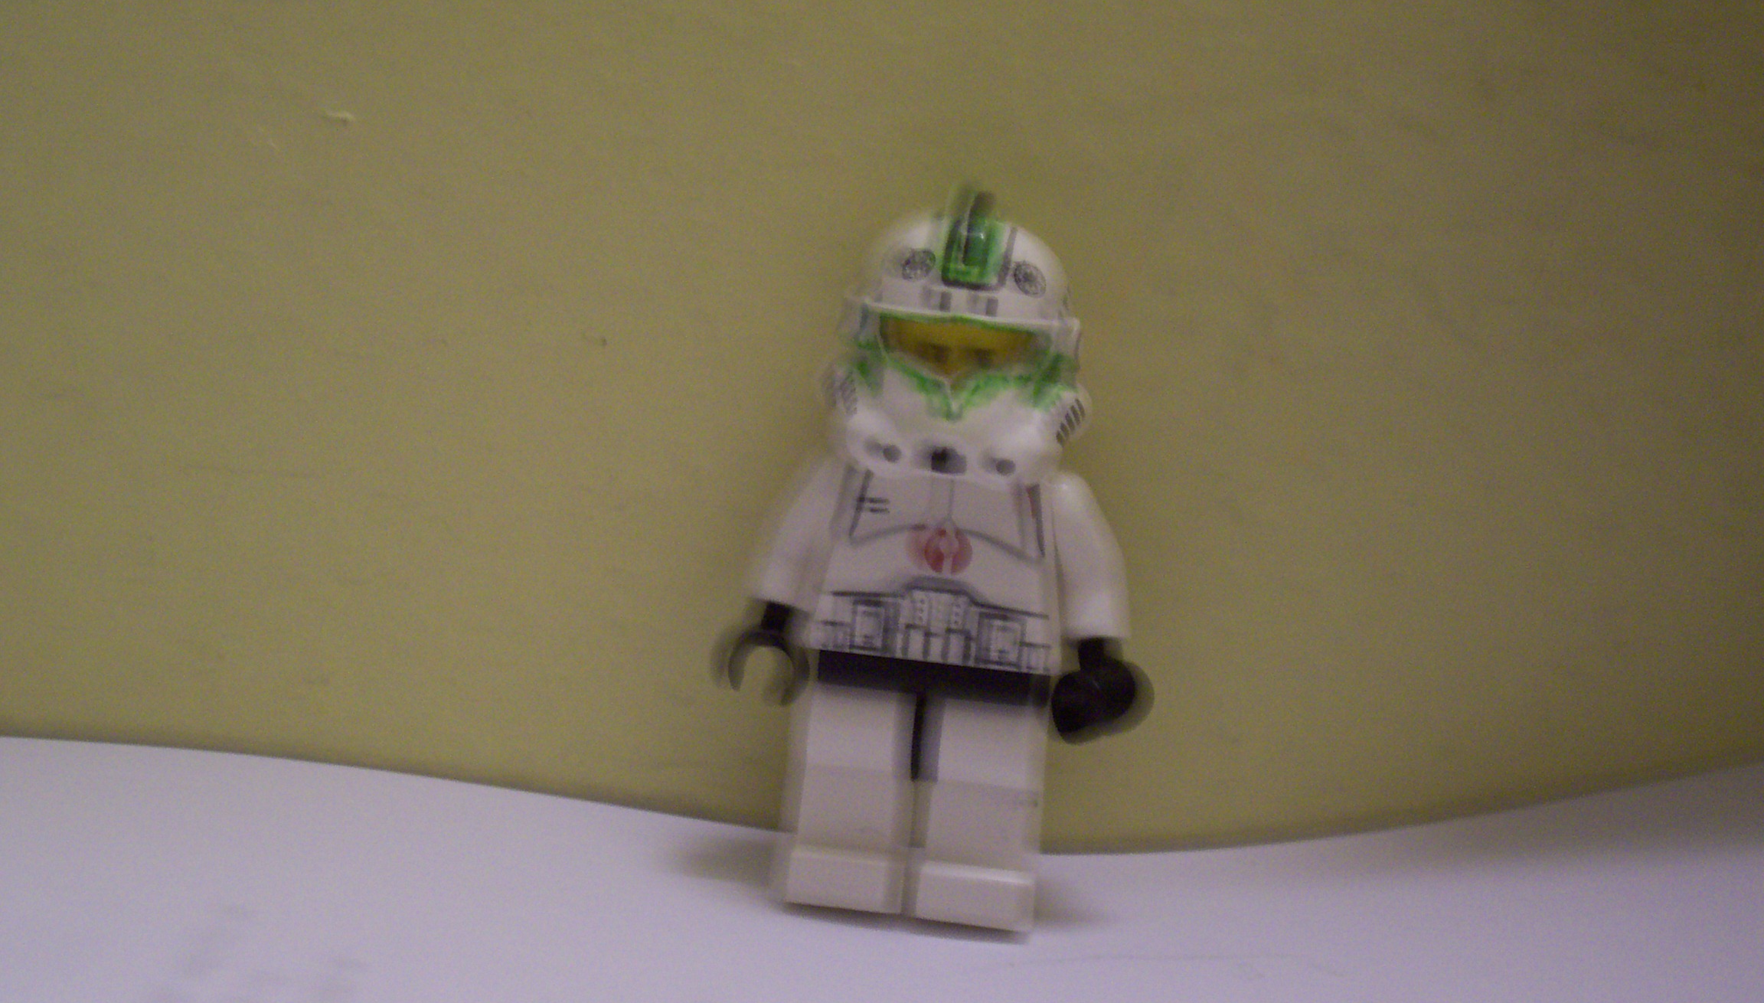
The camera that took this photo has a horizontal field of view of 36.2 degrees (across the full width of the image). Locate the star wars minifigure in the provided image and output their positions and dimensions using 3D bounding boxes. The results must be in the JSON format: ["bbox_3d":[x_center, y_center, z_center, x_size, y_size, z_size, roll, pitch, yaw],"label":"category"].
[{"bbox_3d":[0.004,0.003,0.172,0.027,0.045,0.015,6,8,0],"label":"star wars minifigure"}]

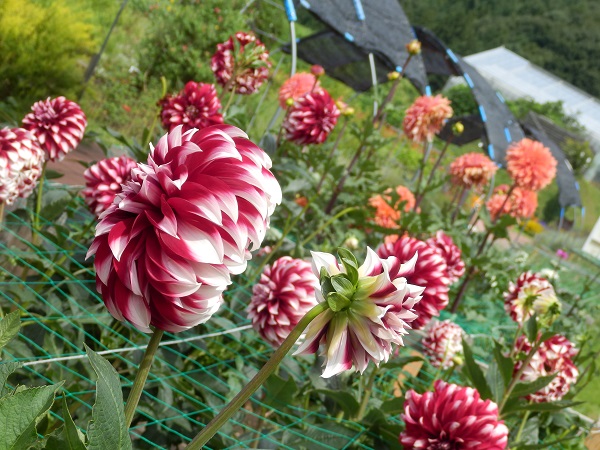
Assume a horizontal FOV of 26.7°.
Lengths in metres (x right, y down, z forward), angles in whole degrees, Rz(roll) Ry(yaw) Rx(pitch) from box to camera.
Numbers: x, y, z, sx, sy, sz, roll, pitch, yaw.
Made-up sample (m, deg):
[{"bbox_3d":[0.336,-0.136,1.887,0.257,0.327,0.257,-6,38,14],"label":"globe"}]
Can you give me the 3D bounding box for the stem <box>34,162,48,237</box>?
[{"bbox_3d":[-0.409,-0.041,2.000,0.009,0.127,0.009,11,18,0],"label":"stem"}]

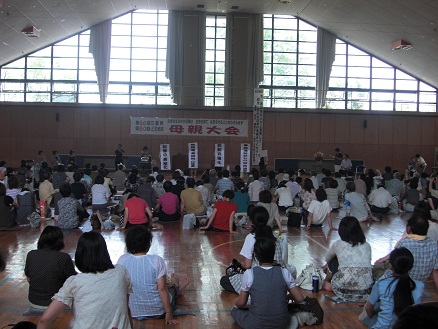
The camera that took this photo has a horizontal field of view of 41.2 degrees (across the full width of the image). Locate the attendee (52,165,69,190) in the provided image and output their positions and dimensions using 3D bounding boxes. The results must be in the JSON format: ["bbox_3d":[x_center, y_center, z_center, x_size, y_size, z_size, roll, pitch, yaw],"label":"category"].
[{"bbox_3d":[-5.307,0.469,19.500,0.530,0.840,0.750,1,1,0],"label":"attendee"}]

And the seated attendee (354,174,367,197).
[{"bbox_3d":[4.502,0.710,18.400,0.520,0.750,0.720,1,1,-9],"label":"seated attendee"}]

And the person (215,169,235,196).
[{"bbox_3d":[0.186,0.602,17.505,0.560,0.850,0.700,1,2,-4],"label":"person"}]

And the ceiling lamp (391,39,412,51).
[{"bbox_3d":[9.317,-6.063,29.578,0.560,0.290,1.150,1,2,-4],"label":"ceiling lamp"}]

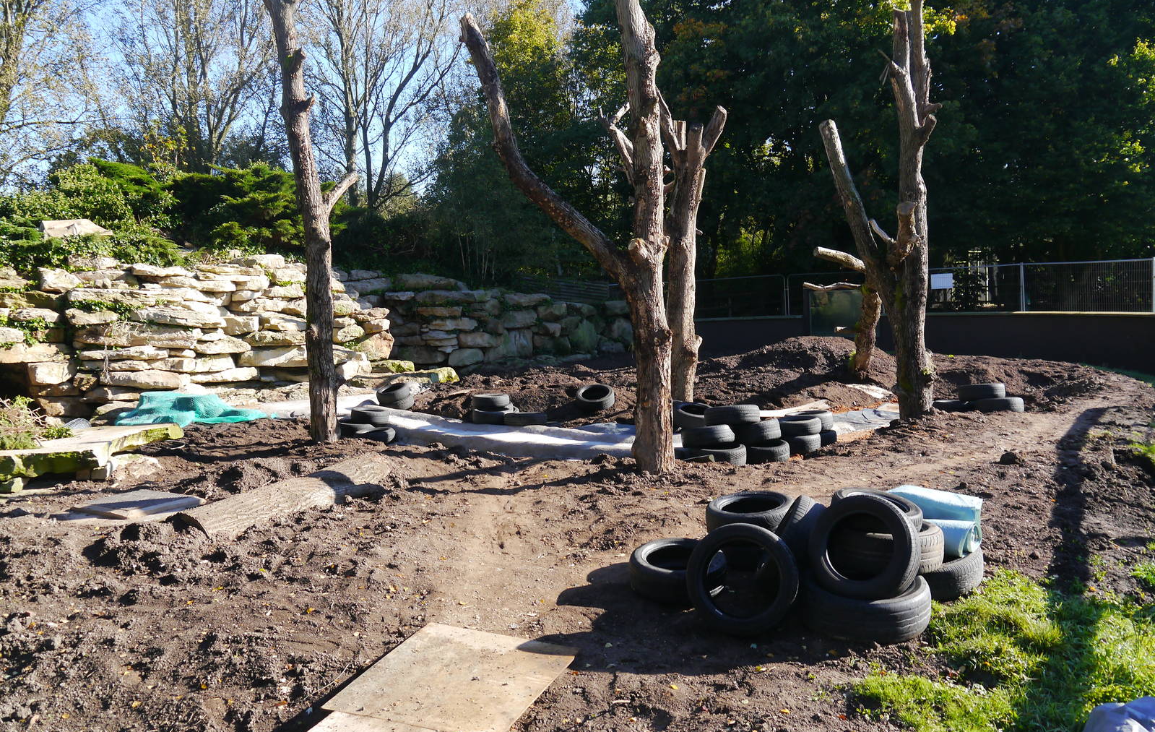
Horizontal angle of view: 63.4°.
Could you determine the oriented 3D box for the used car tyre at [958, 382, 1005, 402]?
[{"bbox_3d":[5.492,0.358,12.700,0.610,0.190,0.610,-3,5,0],"label":"used car tyre"}]

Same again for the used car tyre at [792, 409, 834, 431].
[{"bbox_3d":[3.057,0.725,12.300,0.630,0.200,0.630,-4,6,0],"label":"used car tyre"}]

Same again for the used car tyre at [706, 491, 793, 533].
[{"bbox_3d":[1.189,1.040,6.450,0.605,0.200,0.605,-5,9,0],"label":"used car tyre"}]

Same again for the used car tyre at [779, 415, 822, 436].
[{"bbox_3d":[2.630,0.715,11.100,0.535,0.160,0.535,-3,6,0],"label":"used car tyre"}]

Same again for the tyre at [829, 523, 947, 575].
[{"bbox_3d":[1.767,1.035,5.330,0.625,0.215,0.625,2,5,0],"label":"tyre"}]

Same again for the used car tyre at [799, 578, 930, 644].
[{"bbox_3d":[1.523,1.252,4.930,0.655,0.215,0.655,-3,8,0],"label":"used car tyre"}]

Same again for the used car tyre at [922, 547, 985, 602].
[{"bbox_3d":[2.231,1.266,5.850,0.585,0.200,0.585,-9,9,0],"label":"used car tyre"}]

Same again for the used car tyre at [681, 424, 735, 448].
[{"bbox_3d":[1.478,0.793,10.600,0.600,0.195,0.600,-7,-2,0],"label":"used car tyre"}]

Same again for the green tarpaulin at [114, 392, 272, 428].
[{"bbox_3d":[-6.093,0.701,14.800,2.350,0.400,1.200,-4,6,-6],"label":"green tarpaulin"}]

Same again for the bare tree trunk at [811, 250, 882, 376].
[{"bbox_3d":[4.221,-0.858,14.800,1.120,2.000,0.550,-3,6,0],"label":"bare tree trunk"}]

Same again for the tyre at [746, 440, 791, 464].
[{"bbox_3d":[2.193,1.004,11.000,0.630,0.200,0.630,-4,6,0],"label":"tyre"}]

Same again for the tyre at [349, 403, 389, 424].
[{"bbox_3d":[-3.032,0.690,13.600,0.580,0.175,0.580,1,6,0],"label":"tyre"}]

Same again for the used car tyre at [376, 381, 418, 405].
[{"bbox_3d":[-3.163,0.479,16.100,0.630,0.200,0.630,-17,10,0],"label":"used car tyre"}]

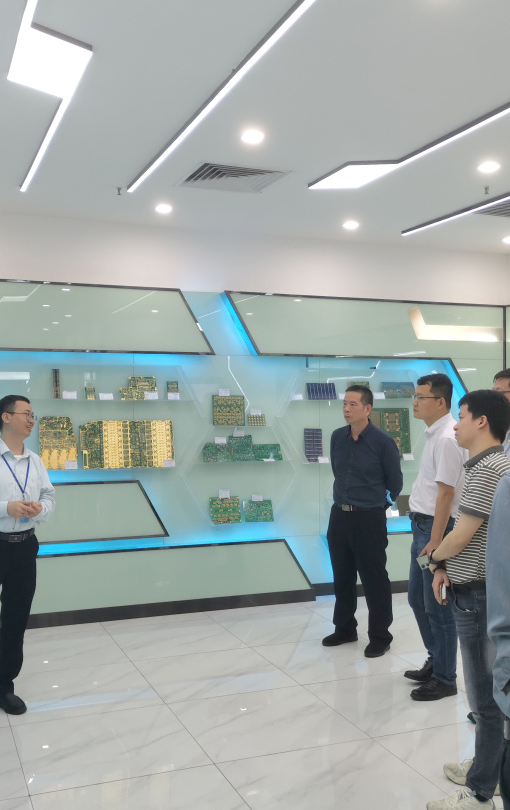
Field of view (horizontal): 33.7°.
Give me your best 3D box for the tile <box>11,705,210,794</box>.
[{"bbox_3d":[-0.699,1.607,3.979,0.800,0.010,0.800,0,0,-22],"label":"tile"}]

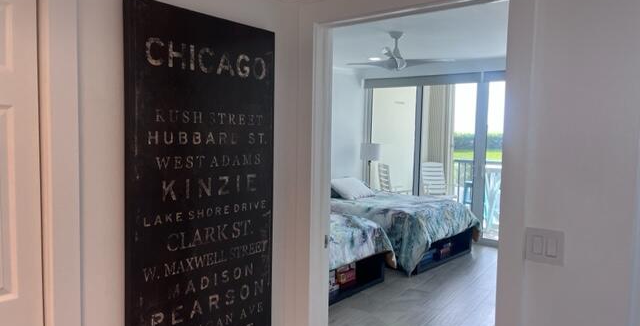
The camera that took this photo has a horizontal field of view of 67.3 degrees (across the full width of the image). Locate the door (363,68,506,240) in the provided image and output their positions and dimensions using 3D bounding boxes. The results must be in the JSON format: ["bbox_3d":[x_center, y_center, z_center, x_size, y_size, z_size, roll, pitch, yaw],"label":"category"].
[{"bbox_3d":[1.811,-0.080,7.156,2.700,2.430,0.130,4,4,38],"label":"door"}]

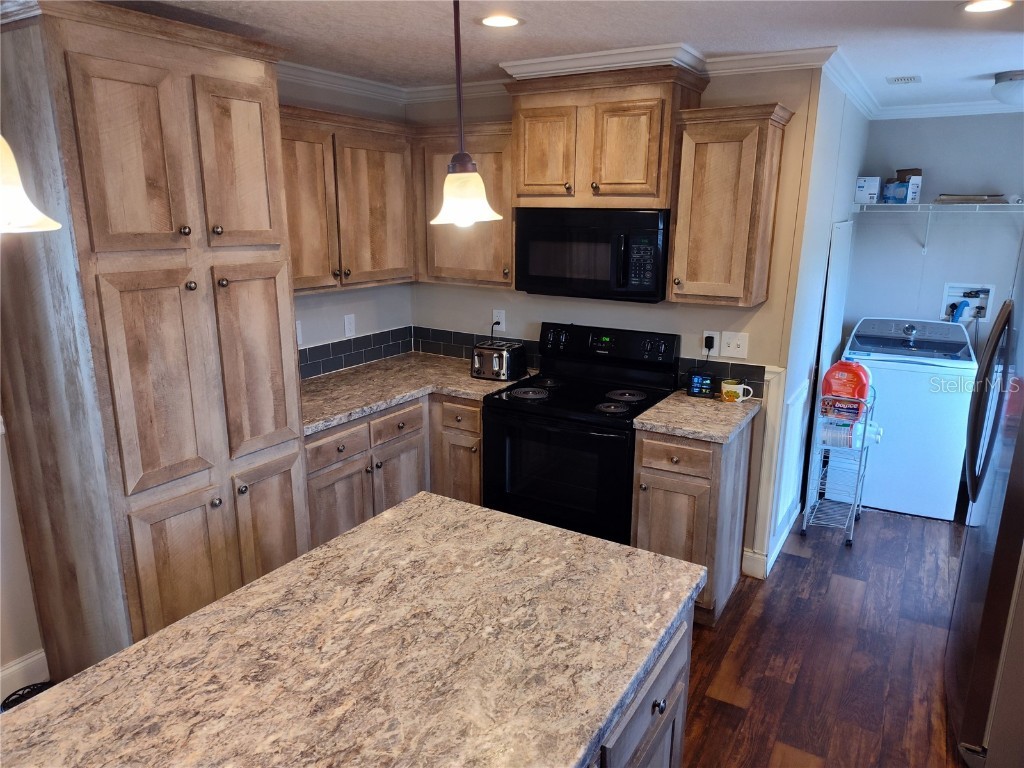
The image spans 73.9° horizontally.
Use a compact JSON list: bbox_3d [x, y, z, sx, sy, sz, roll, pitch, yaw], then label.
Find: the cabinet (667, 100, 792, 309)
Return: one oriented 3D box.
[{"bbox_3d":[0.942,-0.762,2.964,0.405,0.792,0.335,9,16,30],"label":"cabinet"}]

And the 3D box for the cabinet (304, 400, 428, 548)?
[{"bbox_3d":[-0.903,0.505,3.378,0.615,0.871,0.875,9,16,30],"label":"cabinet"}]

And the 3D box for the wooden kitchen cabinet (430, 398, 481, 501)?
[{"bbox_3d":[-0.112,0.426,3.704,0.333,0.882,0.612,9,17,30],"label":"wooden kitchen cabinet"}]

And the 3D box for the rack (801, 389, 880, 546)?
[{"bbox_3d":[1.834,0.431,3.809,0.257,0.820,0.410,9,17,30],"label":"rack"}]

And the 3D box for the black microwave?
[{"bbox_3d":[0.425,-0.635,3.281,0.754,0.392,0.395,9,16,30],"label":"black microwave"}]

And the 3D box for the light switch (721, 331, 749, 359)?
[{"bbox_3d":[1.055,-0.184,3.229,0.120,0.117,0.013,9,16,30],"label":"light switch"}]

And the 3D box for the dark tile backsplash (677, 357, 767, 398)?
[{"bbox_3d":[1.010,-0.026,3.297,0.405,0.159,0.011,9,16,30],"label":"dark tile backsplash"}]

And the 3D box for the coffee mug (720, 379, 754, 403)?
[{"bbox_3d":[1.070,0.035,3.204,0.148,0.088,0.100,5,15,18],"label":"coffee mug"}]

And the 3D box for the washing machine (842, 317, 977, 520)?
[{"bbox_3d":[2.438,0.184,4.249,0.688,1.070,0.695,8,17,28],"label":"washing machine"}]

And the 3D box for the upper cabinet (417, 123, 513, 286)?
[{"bbox_3d":[-0.168,-0.918,3.548,0.602,0.776,0.335,9,17,30],"label":"upper cabinet"}]

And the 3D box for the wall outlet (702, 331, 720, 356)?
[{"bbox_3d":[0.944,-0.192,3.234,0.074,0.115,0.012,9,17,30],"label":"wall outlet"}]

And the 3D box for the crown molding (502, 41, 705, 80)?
[{"bbox_3d":[0.409,-1.382,3.008,0.826,0.063,0.418,9,17,30],"label":"crown molding"}]

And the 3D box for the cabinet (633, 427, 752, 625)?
[{"bbox_3d":[0.838,0.577,3.142,0.364,0.882,0.612,9,17,30],"label":"cabinet"}]

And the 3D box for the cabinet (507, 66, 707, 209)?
[{"bbox_3d":[0.417,-1.108,3.177,0.860,0.562,0.385,9,16,30],"label":"cabinet"}]

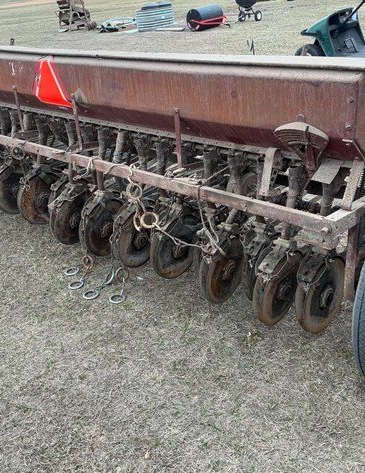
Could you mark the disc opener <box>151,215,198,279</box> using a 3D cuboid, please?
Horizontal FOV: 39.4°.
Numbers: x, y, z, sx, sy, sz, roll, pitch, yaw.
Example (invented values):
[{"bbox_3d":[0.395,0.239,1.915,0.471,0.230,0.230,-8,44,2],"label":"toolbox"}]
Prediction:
[{"bbox_3d":[-0.018,0.049,2.663,0.090,0.345,0.345,19,35,38],"label":"disc opener"}]

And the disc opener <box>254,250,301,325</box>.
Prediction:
[{"bbox_3d":[0.449,0.237,2.317,0.090,0.345,0.345,19,35,38],"label":"disc opener"}]

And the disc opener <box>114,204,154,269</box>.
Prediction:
[{"bbox_3d":[-0.247,0.010,2.862,0.105,0.345,0.345,18,35,37],"label":"disc opener"}]

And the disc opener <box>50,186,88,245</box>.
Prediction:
[{"bbox_3d":[-0.687,-0.127,3.261,0.090,0.345,0.345,19,35,38],"label":"disc opener"}]

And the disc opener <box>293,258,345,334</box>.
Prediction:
[{"bbox_3d":[0.605,0.245,2.181,0.105,0.345,0.345,18,35,37],"label":"disc opener"}]

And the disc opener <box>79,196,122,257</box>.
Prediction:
[{"bbox_3d":[-0.450,-0.052,3.002,0.105,0.345,0.345,18,35,37],"label":"disc opener"}]

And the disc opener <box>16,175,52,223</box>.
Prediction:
[{"bbox_3d":[-0.928,-0.247,3.391,0.105,0.345,0.345,18,35,37],"label":"disc opener"}]

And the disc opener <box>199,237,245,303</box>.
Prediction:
[{"bbox_3d":[0.205,0.154,2.485,0.105,0.345,0.345,18,35,37],"label":"disc opener"}]

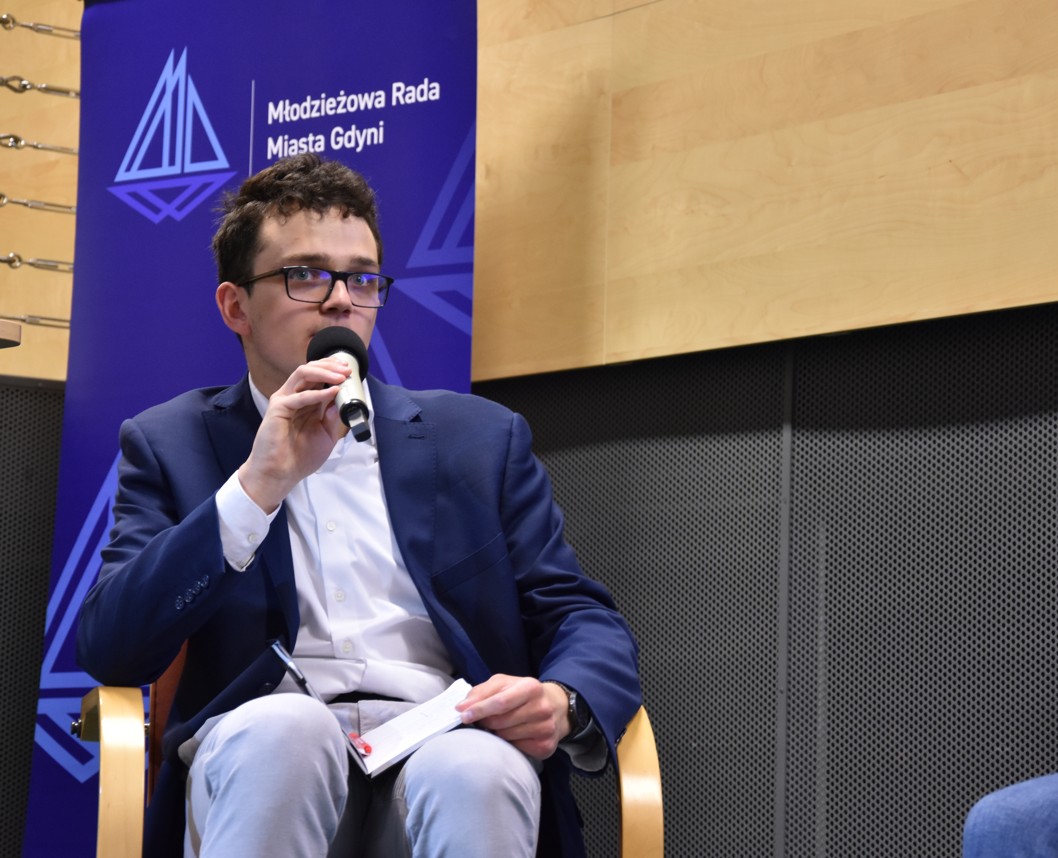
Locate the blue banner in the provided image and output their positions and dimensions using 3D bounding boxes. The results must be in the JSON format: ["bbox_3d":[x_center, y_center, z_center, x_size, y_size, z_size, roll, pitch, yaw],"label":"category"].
[{"bbox_3d":[-0.491,0.203,6.241,1.000,2.070,0.200,-3,-8,38],"label":"blue banner"}]

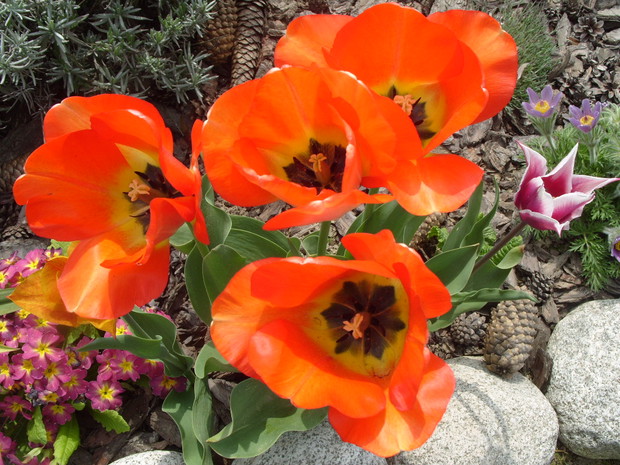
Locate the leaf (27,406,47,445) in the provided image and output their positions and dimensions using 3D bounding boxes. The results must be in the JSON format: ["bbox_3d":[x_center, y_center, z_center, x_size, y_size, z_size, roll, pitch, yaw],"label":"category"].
[{"bbox_3d":[-0.223,0.157,0.510,0.017,0.009,0.034,-7,57,-5],"label":"leaf"}]

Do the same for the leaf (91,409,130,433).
[{"bbox_3d":[-0.169,0.159,0.530,0.036,0.011,0.019,30,56,22],"label":"leaf"}]

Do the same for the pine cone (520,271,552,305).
[{"bbox_3d":[0.229,0.056,0.635,0.030,0.030,0.034,15,66,9],"label":"pine cone"}]

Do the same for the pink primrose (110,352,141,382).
[{"bbox_3d":[-0.136,0.099,0.462,0.026,0.011,0.026,0,69,-6],"label":"pink primrose"}]

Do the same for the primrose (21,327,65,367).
[{"bbox_3d":[-0.190,0.082,0.445,0.031,0.012,0.030,0,66,-8],"label":"primrose"}]

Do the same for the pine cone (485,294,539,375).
[{"bbox_3d":[0.187,0.093,0.582,0.045,0.045,0.084,10,68,4],"label":"pine cone"}]

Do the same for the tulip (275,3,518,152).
[{"bbox_3d":[0.061,-0.103,0.435,0.155,0.080,0.115,0,68,18],"label":"tulip"}]

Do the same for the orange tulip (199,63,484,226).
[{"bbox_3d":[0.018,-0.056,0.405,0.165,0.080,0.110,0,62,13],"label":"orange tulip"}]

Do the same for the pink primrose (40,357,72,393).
[{"bbox_3d":[-0.187,0.103,0.460,0.028,0.011,0.028,0,73,-9],"label":"pink primrose"}]

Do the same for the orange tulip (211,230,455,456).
[{"bbox_3d":[0.014,0.068,0.390,0.145,0.085,0.130,0,83,22],"label":"orange tulip"}]

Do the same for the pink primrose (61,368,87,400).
[{"bbox_3d":[-0.196,0.125,0.520,0.028,0.012,0.028,1,69,-3],"label":"pink primrose"}]

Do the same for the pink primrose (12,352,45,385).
[{"bbox_3d":[-0.207,0.100,0.462,0.026,0.011,0.026,0,66,-8],"label":"pink primrose"}]

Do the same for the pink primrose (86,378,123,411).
[{"bbox_3d":[-0.168,0.133,0.515,0.031,0.013,0.028,1,69,-3],"label":"pink primrose"}]

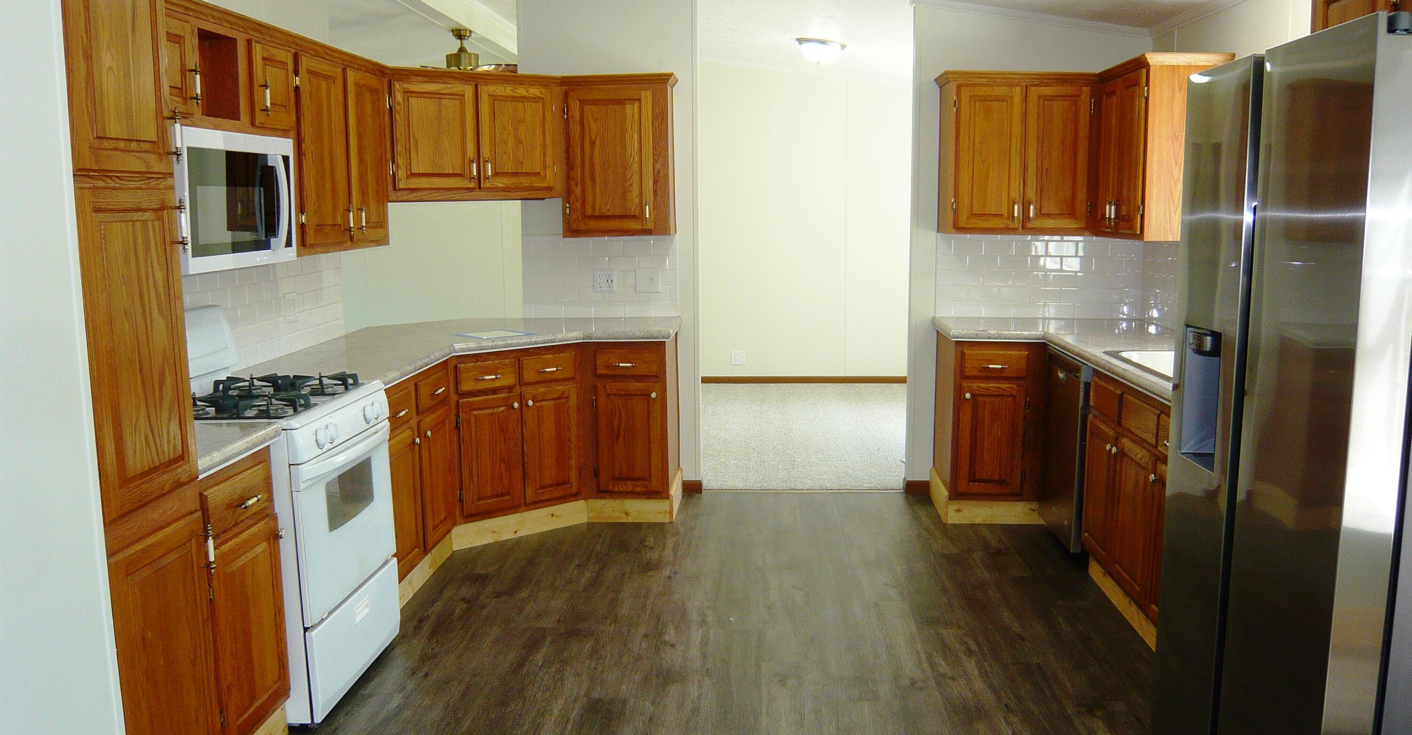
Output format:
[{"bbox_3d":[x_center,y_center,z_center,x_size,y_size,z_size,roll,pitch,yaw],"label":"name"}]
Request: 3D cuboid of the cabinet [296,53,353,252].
[{"bbox_3d":[-1.534,-0.767,4.165,0.330,0.700,0.490,0,8,4],"label":"cabinet"}]

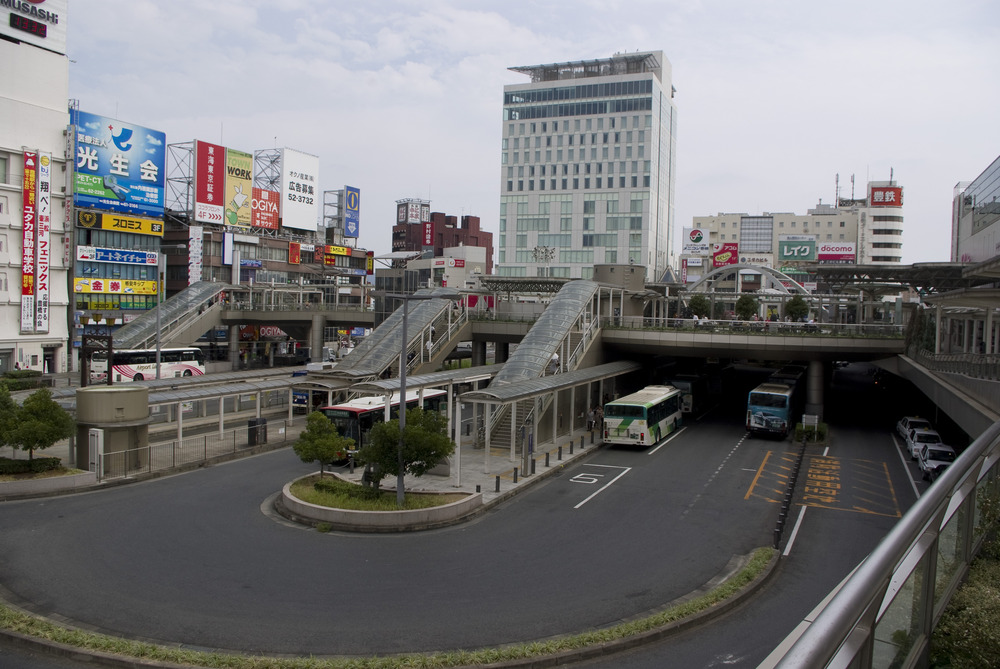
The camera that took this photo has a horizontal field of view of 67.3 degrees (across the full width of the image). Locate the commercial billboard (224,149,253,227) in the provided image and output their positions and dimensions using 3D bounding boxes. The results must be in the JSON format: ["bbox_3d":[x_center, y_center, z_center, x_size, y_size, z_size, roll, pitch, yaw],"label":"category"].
[{"bbox_3d":[-34.446,-19.254,99.000,0.400,9.900,4.300,2,2,29],"label":"commercial billboard"}]

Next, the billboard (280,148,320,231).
[{"bbox_3d":[-30.908,-22.053,115.757,0.600,11.671,8.291,2,2,25],"label":"billboard"}]

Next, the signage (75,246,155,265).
[{"bbox_3d":[-44.238,-9.038,87.175,0.400,1.581,10.627,2,2,25],"label":"signage"}]

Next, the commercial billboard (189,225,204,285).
[{"bbox_3d":[-35.636,-8.909,88.000,1.750,7.500,0.400,2,2,15],"label":"commercial billboard"}]

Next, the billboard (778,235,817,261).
[{"bbox_3d":[59.445,-17.384,150.000,7.400,5.200,0.600,2,2,19],"label":"billboard"}]

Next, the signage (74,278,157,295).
[{"bbox_3d":[-44.414,-5.518,87.119,0.400,1.594,10.815,2,2,25],"label":"signage"}]

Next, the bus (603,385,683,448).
[{"bbox_3d":[9.600,5.370,49.200,2.500,3.000,10.600,2,2,24],"label":"bus"}]

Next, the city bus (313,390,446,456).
[{"bbox_3d":[-6.172,4.925,41.978,2.490,3.000,10.400,2,3,22],"label":"city bus"}]

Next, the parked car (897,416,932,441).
[{"bbox_3d":[26.045,5.983,47.099,1.700,1.520,4.680,2,2,25],"label":"parked car"}]

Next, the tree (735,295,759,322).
[{"bbox_3d":[17.725,-1.685,54.008,1.750,2.400,1.750,1,2,0],"label":"tree"}]

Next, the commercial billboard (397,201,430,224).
[{"bbox_3d":[-22.339,-31.561,198.000,7.600,5.800,6.500,1,2,-12],"label":"commercial billboard"}]

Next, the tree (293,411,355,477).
[{"bbox_3d":[-7.898,4.910,33.478,2.750,2.960,2.750,1,2,0],"label":"tree"}]

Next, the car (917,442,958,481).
[{"bbox_3d":[22.644,6.462,38.373,1.700,1.500,4.700,2,3,24],"label":"car"}]

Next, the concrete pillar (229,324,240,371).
[{"bbox_3d":[-28.181,1.465,79.992,1.000,5.100,1.000,1,2,-19],"label":"concrete pillar"}]

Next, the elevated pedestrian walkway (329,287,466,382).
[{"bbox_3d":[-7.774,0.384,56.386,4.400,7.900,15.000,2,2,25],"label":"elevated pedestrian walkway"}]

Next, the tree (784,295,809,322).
[{"bbox_3d":[21.842,-1.842,55.300,1.750,2.150,1.750,2,3,24],"label":"tree"}]

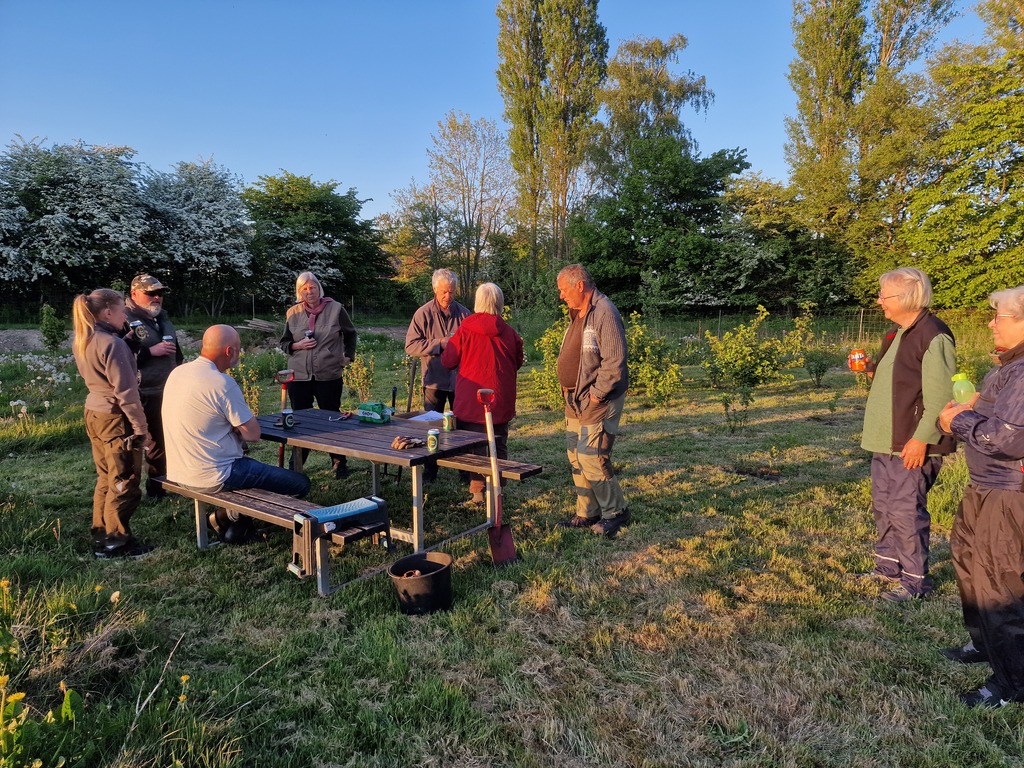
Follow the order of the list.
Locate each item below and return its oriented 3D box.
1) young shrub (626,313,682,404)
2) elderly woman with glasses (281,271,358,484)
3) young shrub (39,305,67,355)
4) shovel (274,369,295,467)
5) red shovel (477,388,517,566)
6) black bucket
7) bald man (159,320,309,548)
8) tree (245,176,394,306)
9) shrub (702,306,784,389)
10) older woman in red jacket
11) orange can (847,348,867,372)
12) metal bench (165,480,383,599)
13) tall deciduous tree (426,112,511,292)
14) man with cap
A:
[{"bbox_3d":[1.951,-0.368,9.587,0.920,1.301,0.880,-1,8,0],"label":"young shrub"},{"bbox_3d":[-1.634,-0.069,5.719,0.600,1.730,0.400,-3,8,-20],"label":"elderly woman with glasses"},{"bbox_3d":[-13.390,-1.500,19.749,0.750,1.470,0.750,0,7,0],"label":"young shrub"},{"bbox_3d":[-1.694,0.426,5.082,0.180,1.090,0.100,0,10,-19],"label":"shovel"},{"bbox_3d":[-0.099,0.569,4.123,0.180,1.070,0.100,-3,-6,-41],"label":"red shovel"},{"bbox_3d":[-0.480,1.010,3.524,0.316,0.290,0.316,-5,8,1],"label":"black bucket"},{"bbox_3d":[-1.670,0.350,4.290,0.620,1.380,0.740,6,9,43],"label":"bald man"},{"bbox_3d":[-9.823,-6.972,34.369,7.200,7.095,6.600,-1,8,0],"label":"tree"},{"bbox_3d":[4.161,-0.595,12.150,1.400,1.450,1.300,0,7,0],"label":"shrub"},{"bbox_3d":[-0.215,0.086,5.296,0.600,1.670,0.450,-1,7,-10],"label":"older woman in red jacket"},{"bbox_3d":[1.872,-0.127,3.680,0.066,0.117,0.066,0,7,0],"label":"orange can"},{"bbox_3d":[-1.512,0.885,4.022,1.936,0.426,0.265,5,9,36],"label":"metal bench"},{"bbox_3d":[-2.498,-10.065,40.020,5.100,11.423,4.900,-1,8,0],"label":"tall deciduous tree"},{"bbox_3d":[-2.797,0.024,5.296,0.460,1.723,0.580,6,10,42],"label":"man with cap"}]

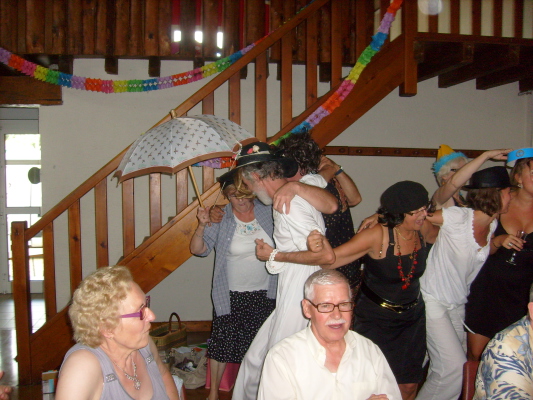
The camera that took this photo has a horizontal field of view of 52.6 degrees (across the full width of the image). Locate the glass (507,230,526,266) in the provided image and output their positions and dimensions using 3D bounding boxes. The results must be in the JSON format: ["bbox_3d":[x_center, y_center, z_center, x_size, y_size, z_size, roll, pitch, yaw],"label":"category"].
[{"bbox_3d":[1.373,0.262,2.950,0.058,0.180,0.058,21,8,25],"label":"glass"}]

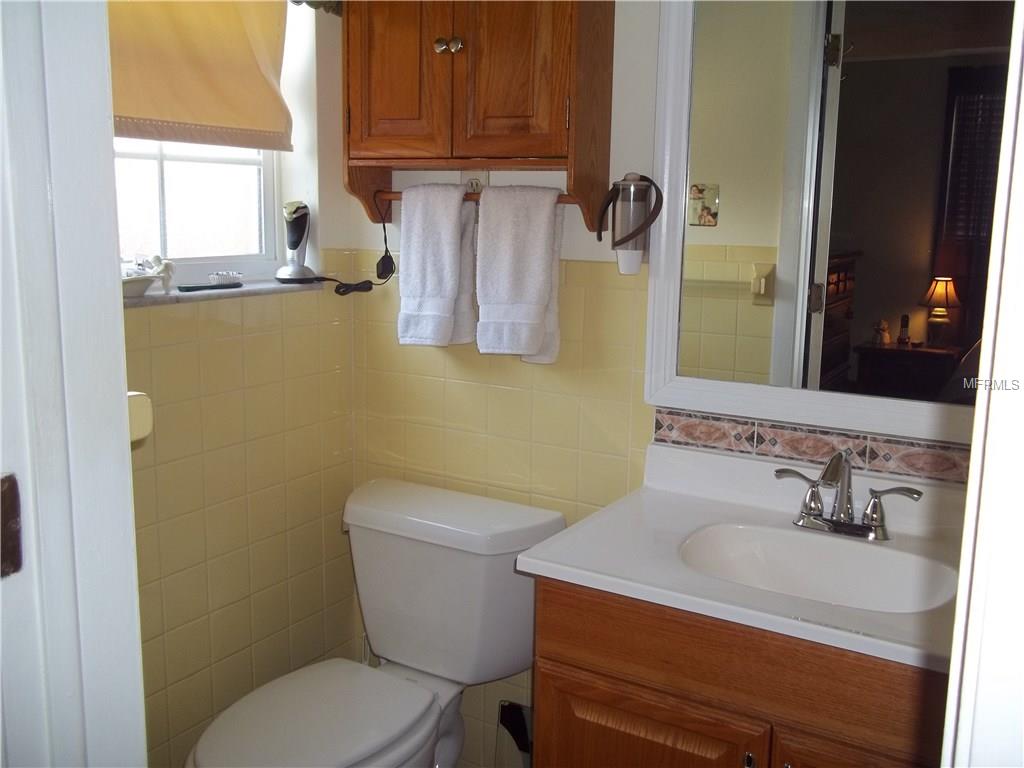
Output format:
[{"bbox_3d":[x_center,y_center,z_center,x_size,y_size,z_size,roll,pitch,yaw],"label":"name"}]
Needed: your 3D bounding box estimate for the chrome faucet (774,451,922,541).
[{"bbox_3d":[0.529,0.181,1.532,0.238,0.138,0.161,7,12,31],"label":"chrome faucet"}]

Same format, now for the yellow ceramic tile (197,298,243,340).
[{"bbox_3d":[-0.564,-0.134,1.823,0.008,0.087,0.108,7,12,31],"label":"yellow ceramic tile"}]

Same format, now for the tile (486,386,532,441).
[{"bbox_3d":[-0.001,0.061,1.970,0.108,0.108,0.010,7,12,31],"label":"tile"}]

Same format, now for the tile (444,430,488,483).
[{"bbox_3d":[-0.098,0.157,2.063,0.108,0.108,0.010,7,12,31],"label":"tile"}]

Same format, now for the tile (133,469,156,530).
[{"bbox_3d":[-0.685,0.210,1.695,0.010,0.108,0.108,7,12,31],"label":"tile"}]

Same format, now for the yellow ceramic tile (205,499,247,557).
[{"bbox_3d":[-0.573,0.287,1.903,0.008,0.108,0.108,7,12,31],"label":"yellow ceramic tile"}]

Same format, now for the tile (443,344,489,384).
[{"bbox_3d":[-0.093,-0.061,2.007,0.108,0.108,0.009,7,12,30],"label":"tile"}]

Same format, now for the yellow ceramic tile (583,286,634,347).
[{"bbox_3d":[0.190,-0.131,1.819,0.108,0.108,0.010,7,12,31],"label":"yellow ceramic tile"}]

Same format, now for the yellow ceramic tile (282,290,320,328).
[{"bbox_3d":[-0.450,-0.160,2.009,0.009,0.075,0.108,7,12,30],"label":"yellow ceramic tile"}]

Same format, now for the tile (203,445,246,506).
[{"bbox_3d":[-0.570,0.179,1.879,0.010,0.108,0.108,7,12,31],"label":"tile"}]

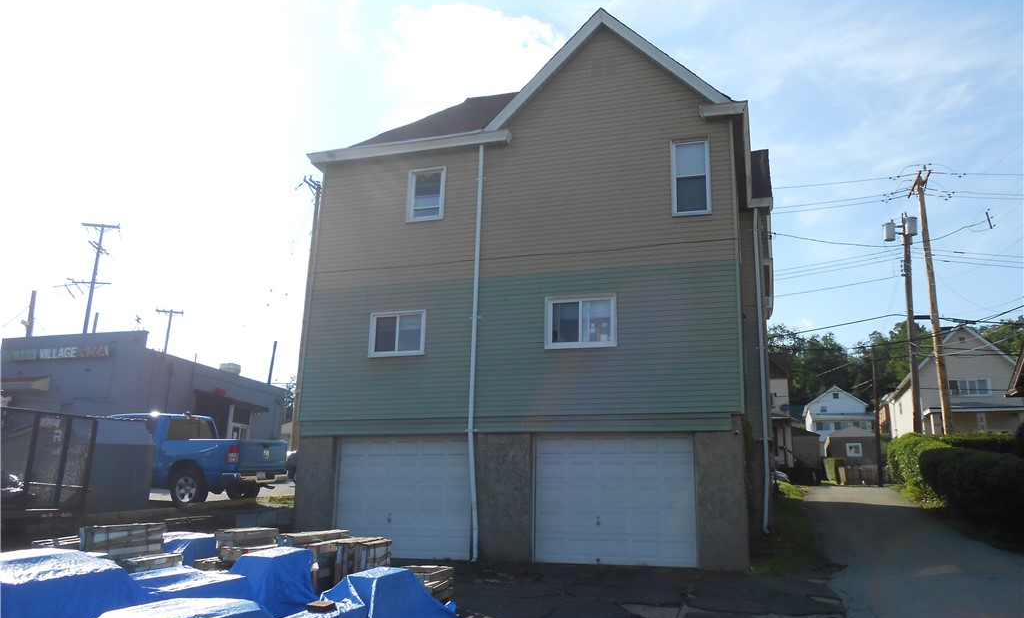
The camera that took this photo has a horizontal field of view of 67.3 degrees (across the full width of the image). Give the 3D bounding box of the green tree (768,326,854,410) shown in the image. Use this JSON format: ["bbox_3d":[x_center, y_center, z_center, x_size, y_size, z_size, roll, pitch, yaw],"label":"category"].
[{"bbox_3d":[35.826,7.117,92.000,10.500,11.500,10.000,-3,-16,18],"label":"green tree"}]

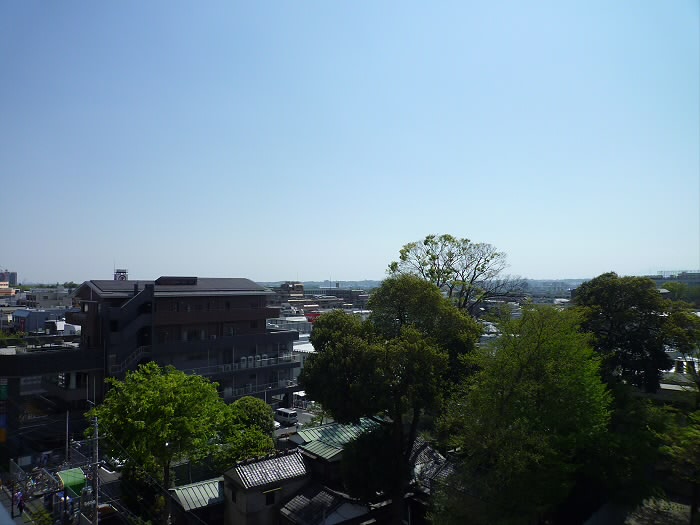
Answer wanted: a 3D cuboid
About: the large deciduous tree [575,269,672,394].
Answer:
[{"bbox_3d":[33.004,12.000,60.598,12.000,20.500,11.500,0,-2,0],"label":"large deciduous tree"}]

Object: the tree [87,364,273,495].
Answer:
[{"bbox_3d":[-15.015,15.218,43.467,15.000,12.800,13.000,0,-2,0],"label":"tree"}]

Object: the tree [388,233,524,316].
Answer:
[{"bbox_3d":[13.484,9.612,63.688,17.000,25.500,16.000,0,-2,0],"label":"tree"}]

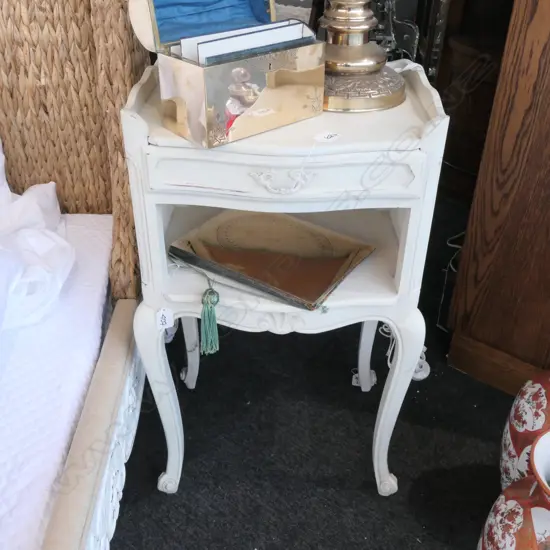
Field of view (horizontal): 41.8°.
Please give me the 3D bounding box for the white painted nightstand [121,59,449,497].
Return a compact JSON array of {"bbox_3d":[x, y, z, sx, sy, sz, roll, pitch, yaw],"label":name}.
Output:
[{"bbox_3d":[0.011,0.015,1.233,0.445,0.705,0.310,1,32,0],"label":"white painted nightstand"}]

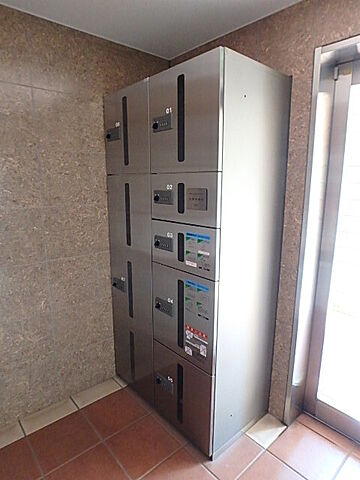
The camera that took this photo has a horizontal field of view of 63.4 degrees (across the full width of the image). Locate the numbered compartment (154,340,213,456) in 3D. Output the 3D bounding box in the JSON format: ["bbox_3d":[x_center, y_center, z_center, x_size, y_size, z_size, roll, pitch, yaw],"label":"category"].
[{"bbox_3d":[0.024,0.819,1.570,0.045,0.449,0.454,-10,15,-42],"label":"numbered compartment"}]

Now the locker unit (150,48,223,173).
[{"bbox_3d":[0.174,-0.555,1.429,0.460,0.449,0.436,-10,15,-41],"label":"locker unit"}]

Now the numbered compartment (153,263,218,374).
[{"bbox_3d":[0.172,0.344,1.609,0.460,0.460,0.436,-10,15,-41],"label":"numbered compartment"}]

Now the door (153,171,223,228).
[{"bbox_3d":[0.027,-0.196,1.370,0.045,0.232,0.454,-10,15,-42],"label":"door"}]

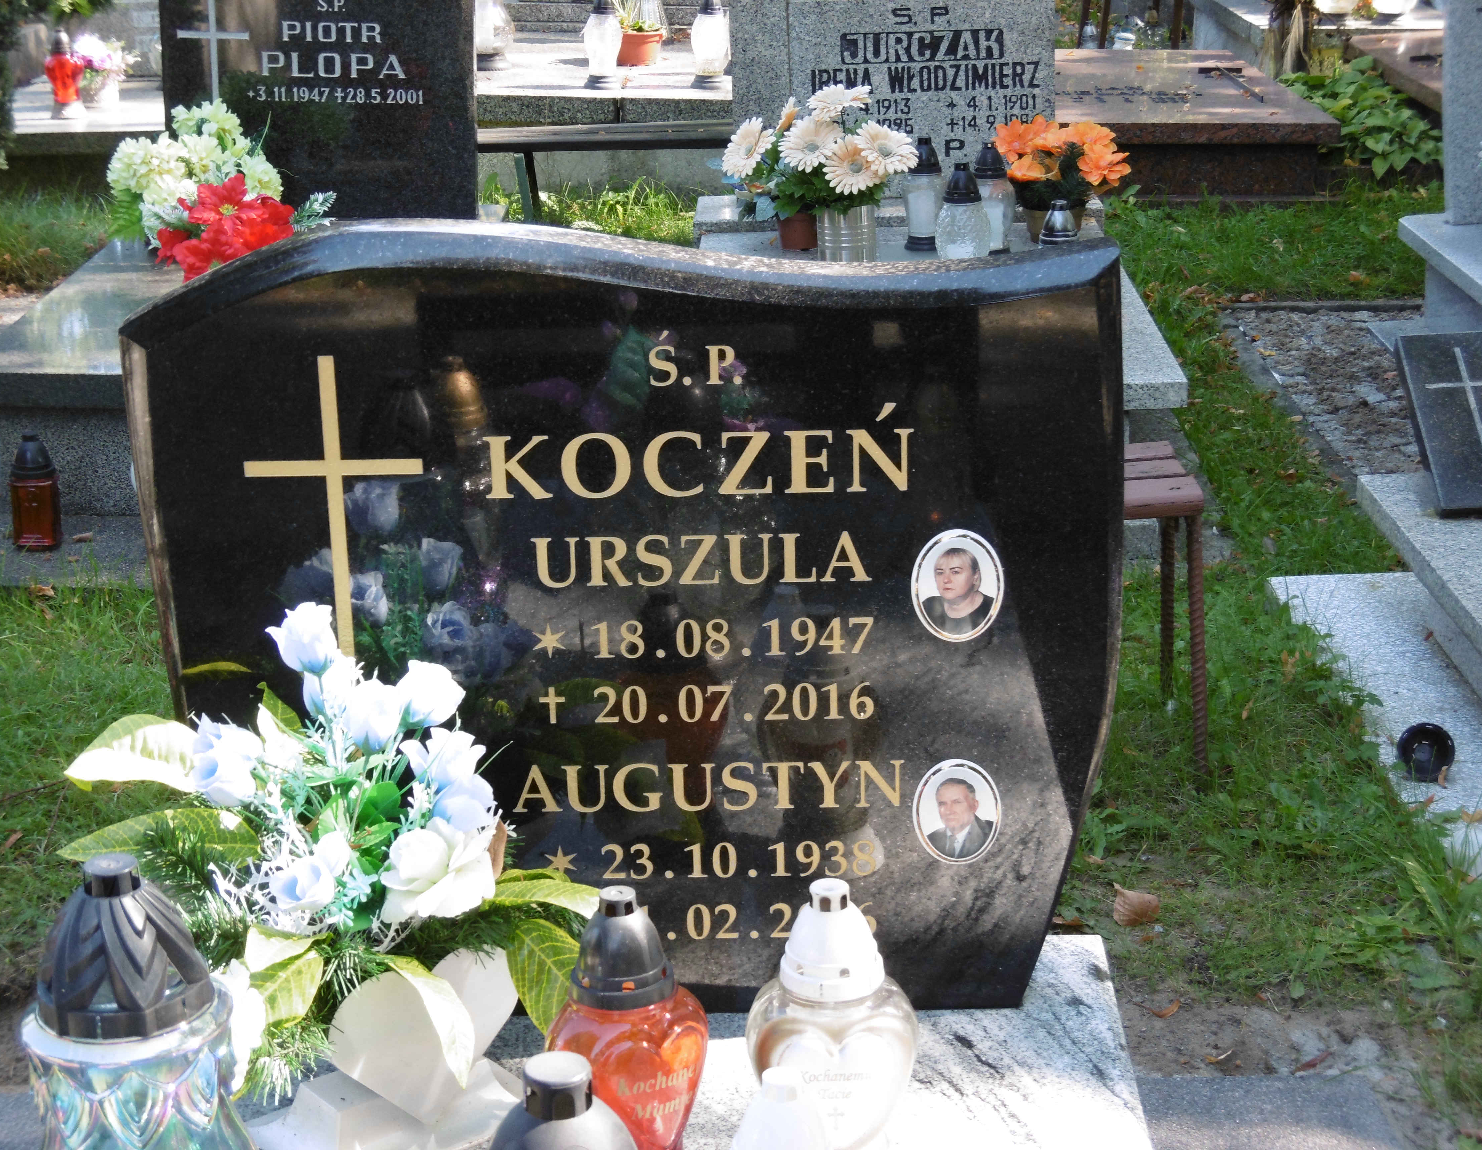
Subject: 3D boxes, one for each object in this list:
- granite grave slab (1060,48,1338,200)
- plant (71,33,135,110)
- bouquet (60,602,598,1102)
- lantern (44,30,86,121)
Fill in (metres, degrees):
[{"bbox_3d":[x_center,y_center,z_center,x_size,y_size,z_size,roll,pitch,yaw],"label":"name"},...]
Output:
[{"bbox_3d":[1.402,-1.588,10.578,1.000,0.265,1.980,0,17,1],"label":"granite grave slab"},{"bbox_3d":[-2.168,-1.716,10.242,0.200,0.227,0.190,0,17,1],"label":"plant"},{"bbox_3d":[-0.332,0.213,2.426,0.420,0.360,0.310,-1,17,0],"label":"bouquet"},{"bbox_3d":[-1.970,-1.467,8.780,0.118,0.265,0.118,-1,17,0],"label":"lantern"}]

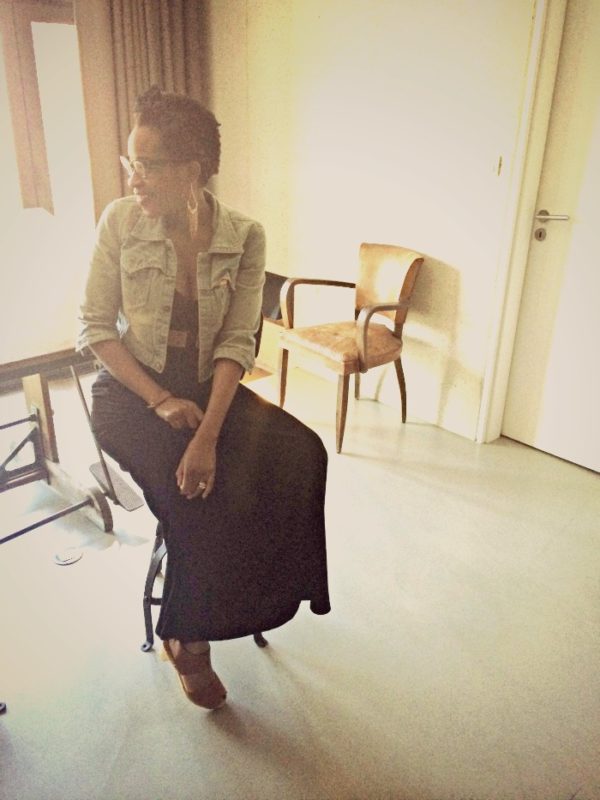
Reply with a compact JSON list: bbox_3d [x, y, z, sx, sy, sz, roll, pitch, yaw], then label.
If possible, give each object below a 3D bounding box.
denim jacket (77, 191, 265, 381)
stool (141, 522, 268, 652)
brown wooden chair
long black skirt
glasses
[{"bbox_3d":[-0.305,-0.295,1.741,0.450,0.450,0.280,-4,24,-12],"label":"denim jacket"},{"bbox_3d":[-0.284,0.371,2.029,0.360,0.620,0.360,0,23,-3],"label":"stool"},{"bbox_3d":[0.234,-0.268,3.322,0.520,0.810,0.540,-13,27,-31],"label":"brown wooden chair"},{"bbox_3d":[-0.221,0.261,1.883,0.440,0.680,0.550,-10,26,-25],"label":"long black skirt"},{"bbox_3d":[-0.330,-0.540,1.599,0.140,0.048,0.140,-23,32,-33],"label":"glasses"}]

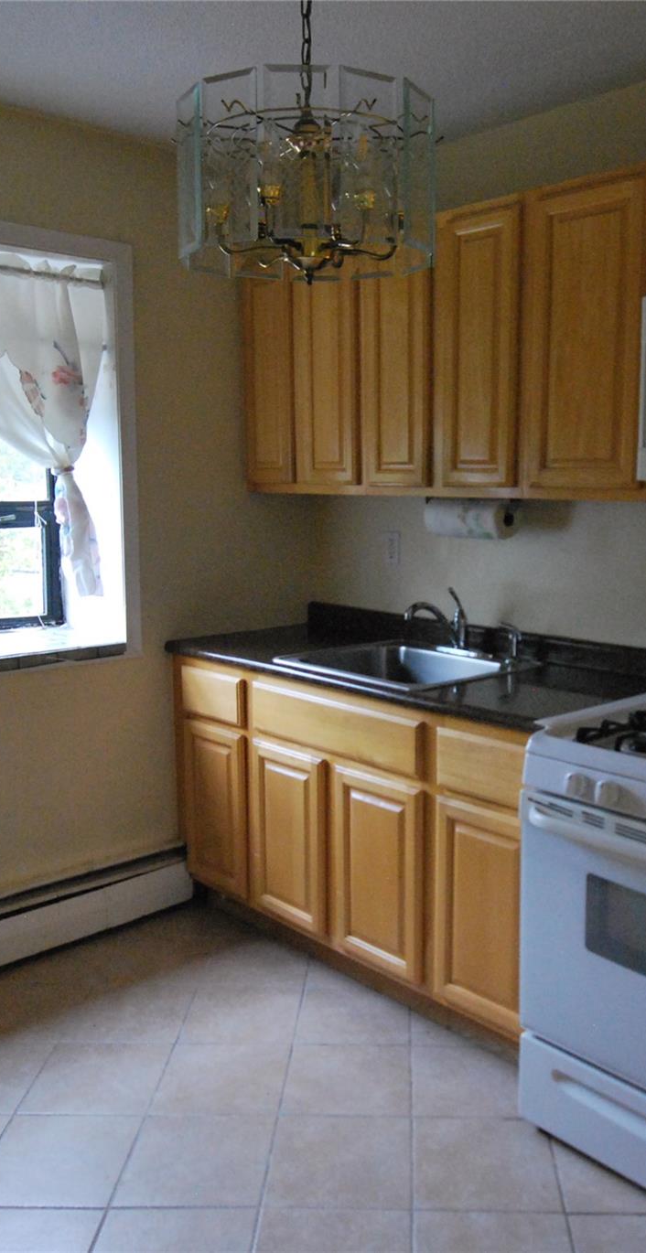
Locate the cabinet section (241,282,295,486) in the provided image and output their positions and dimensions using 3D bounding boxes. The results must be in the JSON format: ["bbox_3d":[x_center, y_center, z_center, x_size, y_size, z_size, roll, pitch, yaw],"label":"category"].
[{"bbox_3d":[-0.068,-0.867,3.495,0.335,0.740,0.268,-9,12,-42],"label":"cabinet section"}]

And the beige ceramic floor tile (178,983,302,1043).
[{"bbox_3d":[-0.221,1.089,2.772,0.305,0.010,0.304,0,9,3],"label":"beige ceramic floor tile"}]

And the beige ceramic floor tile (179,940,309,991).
[{"bbox_3d":[-0.227,1.042,3.054,0.311,0.010,0.305,-1,10,3],"label":"beige ceramic floor tile"}]

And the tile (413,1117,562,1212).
[{"bbox_3d":[0.350,1.176,2.167,0.307,0.010,0.300,0,9,4],"label":"tile"}]

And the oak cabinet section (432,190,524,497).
[{"bbox_3d":[0.542,-0.772,2.839,0.335,0.740,0.310,-9,12,-42],"label":"oak cabinet section"}]

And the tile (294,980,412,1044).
[{"bbox_3d":[0.077,1.085,2.755,0.311,0.010,0.305,-1,10,3],"label":"tile"}]

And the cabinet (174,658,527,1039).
[{"bbox_3d":[0.250,0.558,3.141,0.625,0.837,1.530,-8,12,-42],"label":"cabinet"}]

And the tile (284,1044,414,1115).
[{"bbox_3d":[0.063,1.133,2.468,0.309,0.010,0.301,0,9,3],"label":"tile"}]

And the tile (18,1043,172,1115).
[{"bbox_3d":[-0.559,1.137,2.484,0.309,0.010,0.301,0,9,3],"label":"tile"}]

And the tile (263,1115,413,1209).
[{"bbox_3d":[0.042,1.185,2.186,0.311,0.010,0.305,-1,10,3],"label":"tile"}]

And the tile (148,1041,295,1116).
[{"bbox_3d":[-0.247,1.140,2.487,0.311,0.010,0.305,-1,10,3],"label":"tile"}]

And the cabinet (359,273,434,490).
[{"bbox_3d":[0.327,-0.800,3.057,0.325,0.765,0.300,-8,12,-42],"label":"cabinet"}]

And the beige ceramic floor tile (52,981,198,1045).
[{"bbox_3d":[-0.547,1.096,2.791,0.311,0.010,0.305,-1,10,3],"label":"beige ceramic floor tile"}]

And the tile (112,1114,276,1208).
[{"bbox_3d":[-0.273,1.191,2.201,0.311,0.010,0.305,-1,10,3],"label":"tile"}]

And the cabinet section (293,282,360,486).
[{"bbox_3d":[0.128,-0.836,3.285,0.335,0.740,0.307,-9,12,-42],"label":"cabinet section"}]

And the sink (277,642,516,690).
[{"bbox_3d":[0.240,0.192,2.953,0.500,0.180,0.590,-11,13,-42],"label":"sink"}]

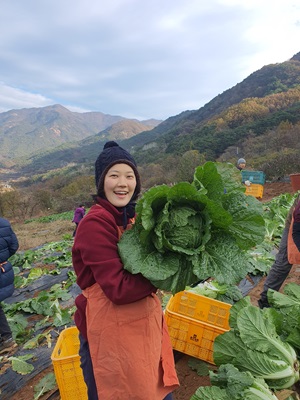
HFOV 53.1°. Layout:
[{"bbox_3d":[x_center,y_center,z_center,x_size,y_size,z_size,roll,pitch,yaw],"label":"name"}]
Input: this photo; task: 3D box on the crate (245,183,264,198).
[{"bbox_3d":[2.390,-0.200,7.050,0.520,0.315,0.365,6,6,25],"label":"crate"}]

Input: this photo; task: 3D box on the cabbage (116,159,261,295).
[{"bbox_3d":[0.155,0.105,1.130,0.510,0.460,0.340,-1,-13,4],"label":"cabbage"}]

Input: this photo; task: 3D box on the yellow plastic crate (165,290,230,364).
[{"bbox_3d":[0.391,1.005,2.390,0.520,0.315,0.365,12,13,16],"label":"yellow plastic crate"}]

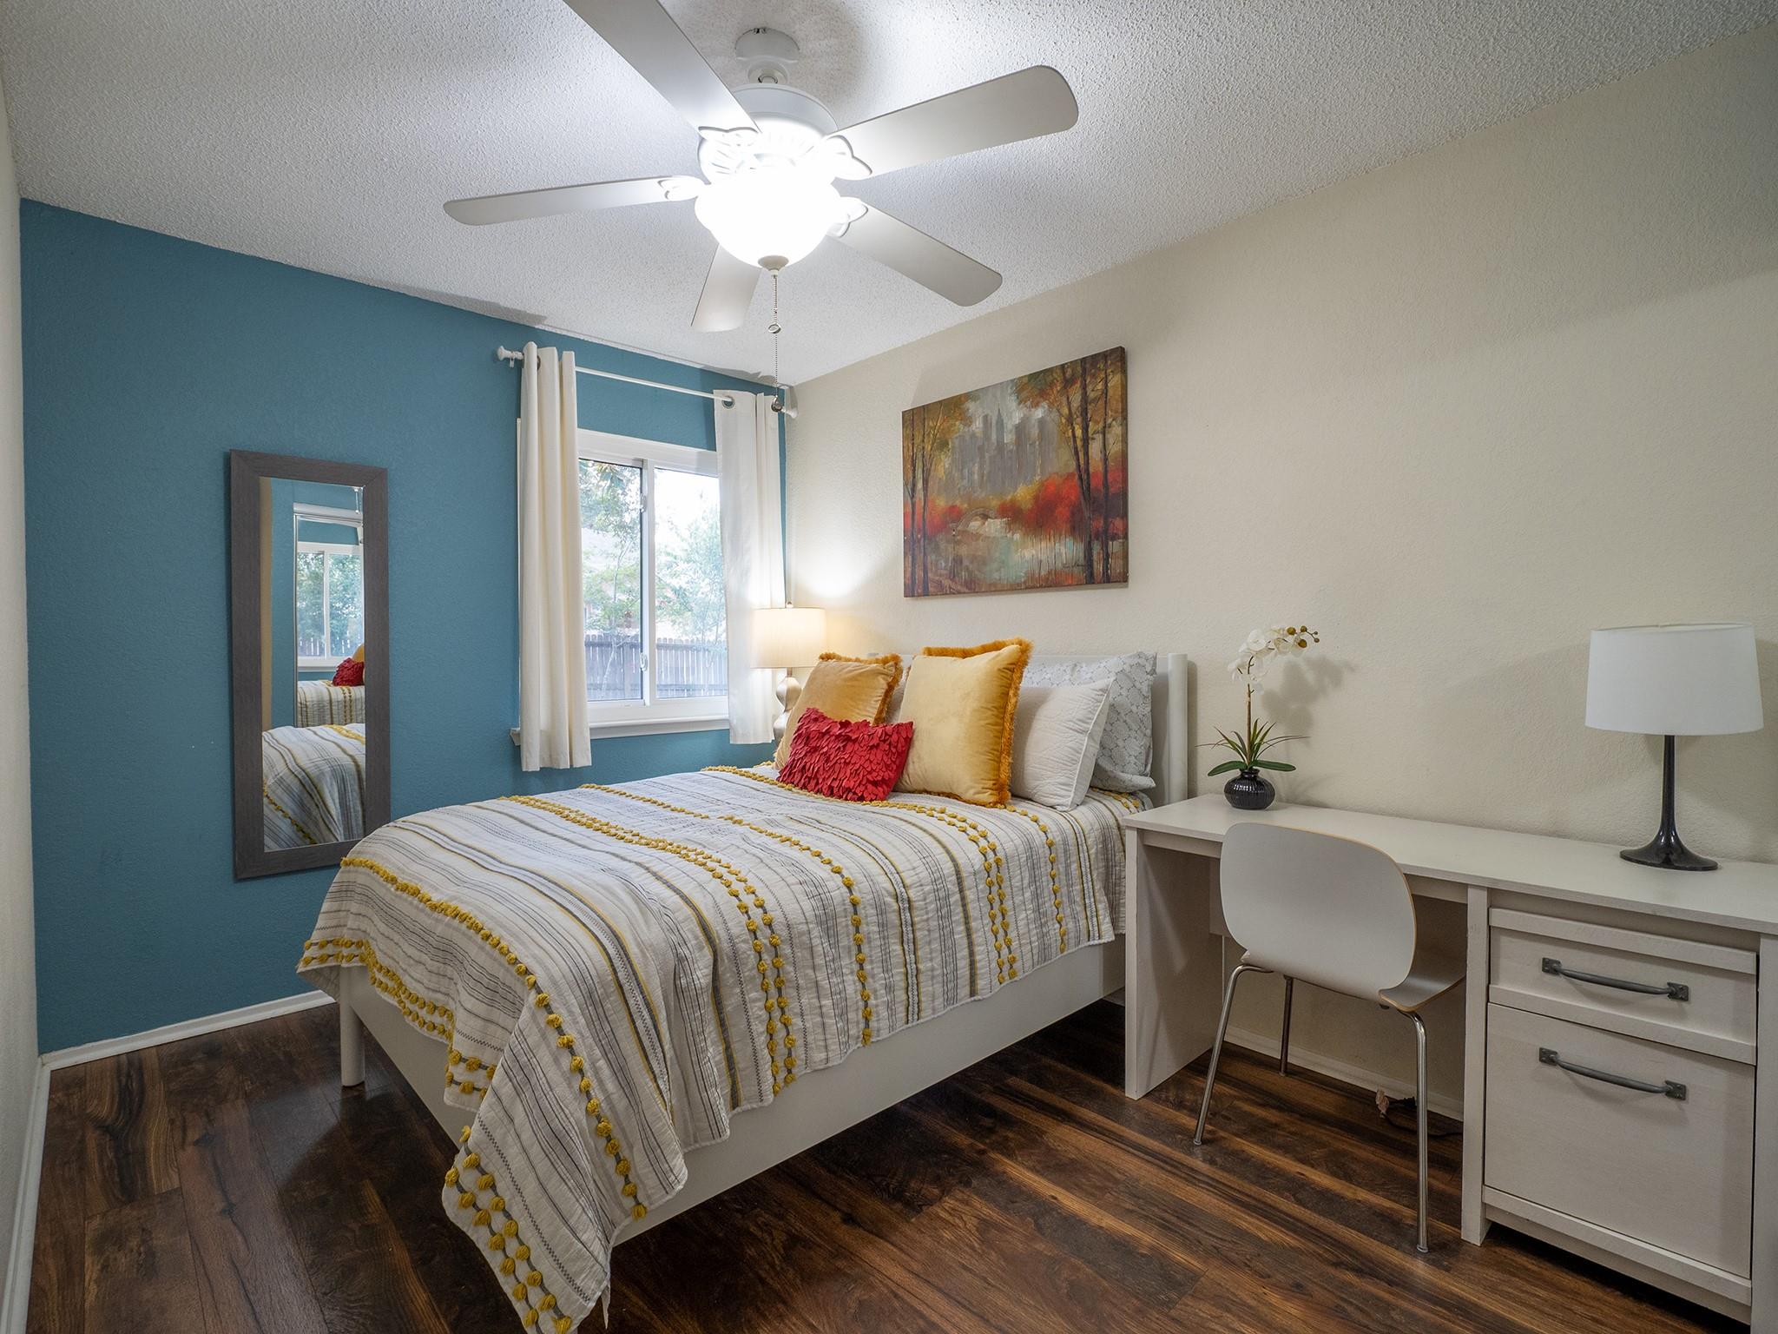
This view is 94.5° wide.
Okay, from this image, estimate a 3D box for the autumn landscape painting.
[{"bbox_3d":[0.418,-0.662,3.041,0.035,0.765,1.020,-2,2,-43],"label":"autumn landscape painting"}]

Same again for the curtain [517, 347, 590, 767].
[{"bbox_3d":[-1.296,-0.415,3.182,0.260,1.630,0.120,-2,2,-43],"label":"curtain"}]

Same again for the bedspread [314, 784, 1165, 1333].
[{"bbox_3d":[-0.335,0.663,2.327,2.020,0.555,1.610,-2,2,-43],"label":"bedspread"}]

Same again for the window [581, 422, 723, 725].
[{"bbox_3d":[-1.028,-0.354,3.575,1.120,1.235,0.100,-2,2,-43],"label":"window"}]

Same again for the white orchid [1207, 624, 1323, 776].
[{"bbox_3d":[1.000,0.093,2.236,0.200,0.415,0.340,-2,2,-43],"label":"white orchid"}]

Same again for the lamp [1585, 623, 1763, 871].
[{"bbox_3d":[1.570,0.159,1.651,0.265,0.478,0.265,-2,2,-43],"label":"lamp"}]

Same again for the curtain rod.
[{"bbox_3d":[-0.953,-1.183,3.498,1.370,0.050,0.090,-2,2,-43],"label":"curtain rod"}]

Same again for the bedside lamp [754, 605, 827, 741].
[{"bbox_3d":[-0.431,0.065,3.576,0.320,0.700,0.320,0,1,0],"label":"bedside lamp"}]

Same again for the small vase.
[{"bbox_3d":[0.986,0.331,2.259,0.130,0.108,0.130,-2,2,-43],"label":"small vase"}]

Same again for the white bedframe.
[{"bbox_3d":[-0.291,0.552,2.383,1.985,1.155,1.453,-2,2,-43],"label":"white bedframe"}]

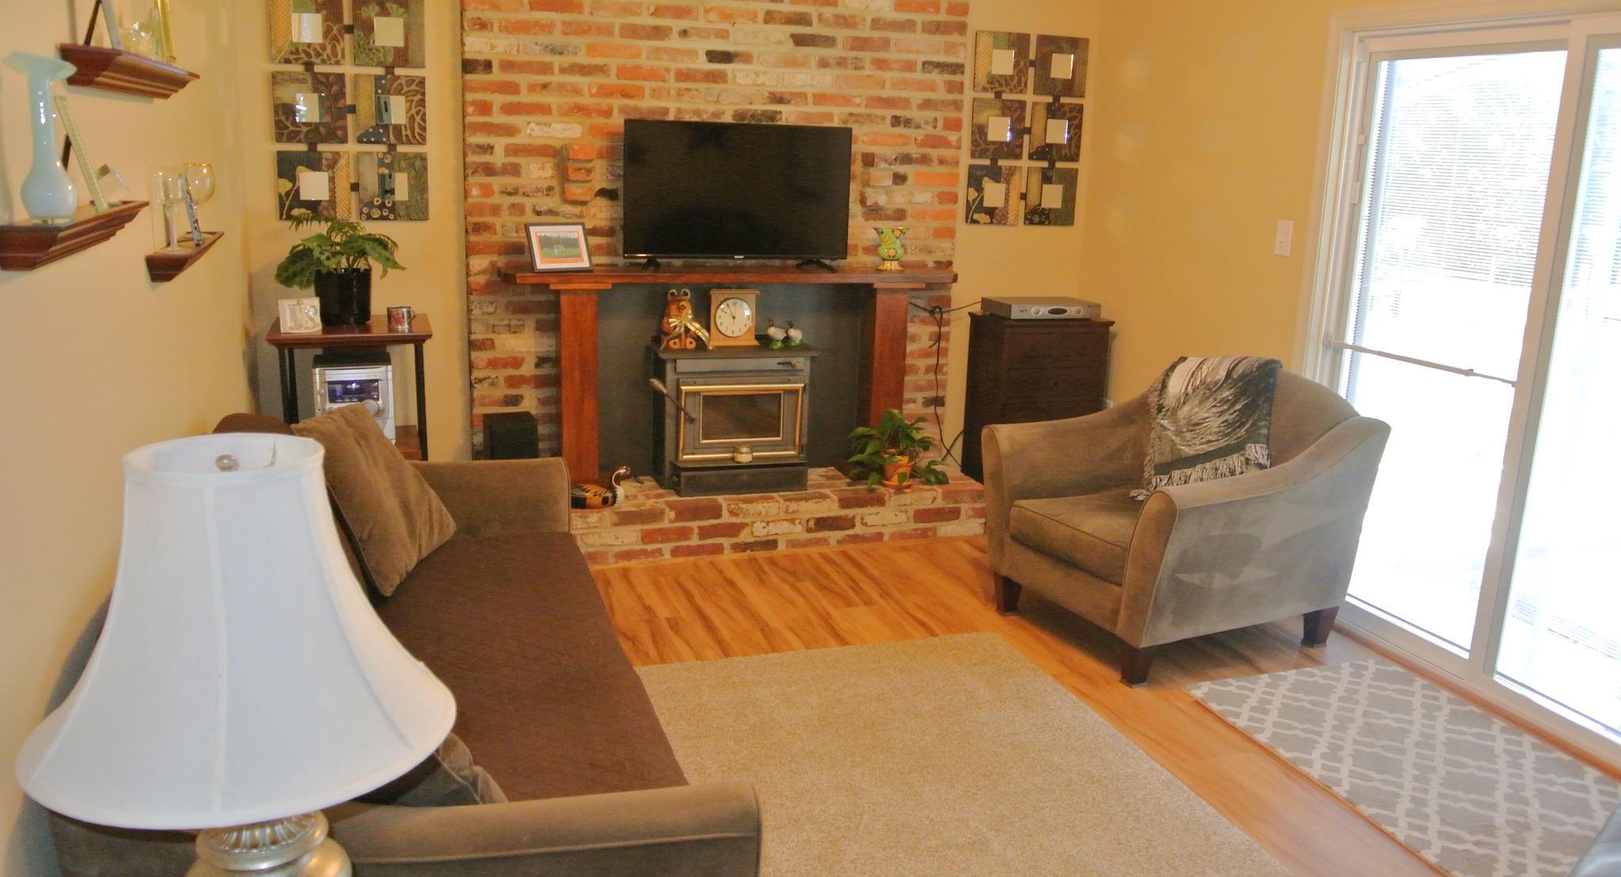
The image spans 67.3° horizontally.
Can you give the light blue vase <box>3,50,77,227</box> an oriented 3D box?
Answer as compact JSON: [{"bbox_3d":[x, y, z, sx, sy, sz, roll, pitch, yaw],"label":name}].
[{"bbox_3d":[-1.292,-0.505,2.050,0.105,0.280,0.105,-2,14,-17],"label":"light blue vase"}]

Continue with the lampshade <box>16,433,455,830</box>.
[{"bbox_3d":[-0.539,0.143,1.155,0.385,0.267,0.385,-3,14,-18],"label":"lampshade"}]

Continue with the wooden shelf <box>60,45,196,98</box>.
[{"bbox_3d":[-1.514,-0.818,2.761,0.103,0.074,0.944,-3,14,-18],"label":"wooden shelf"}]

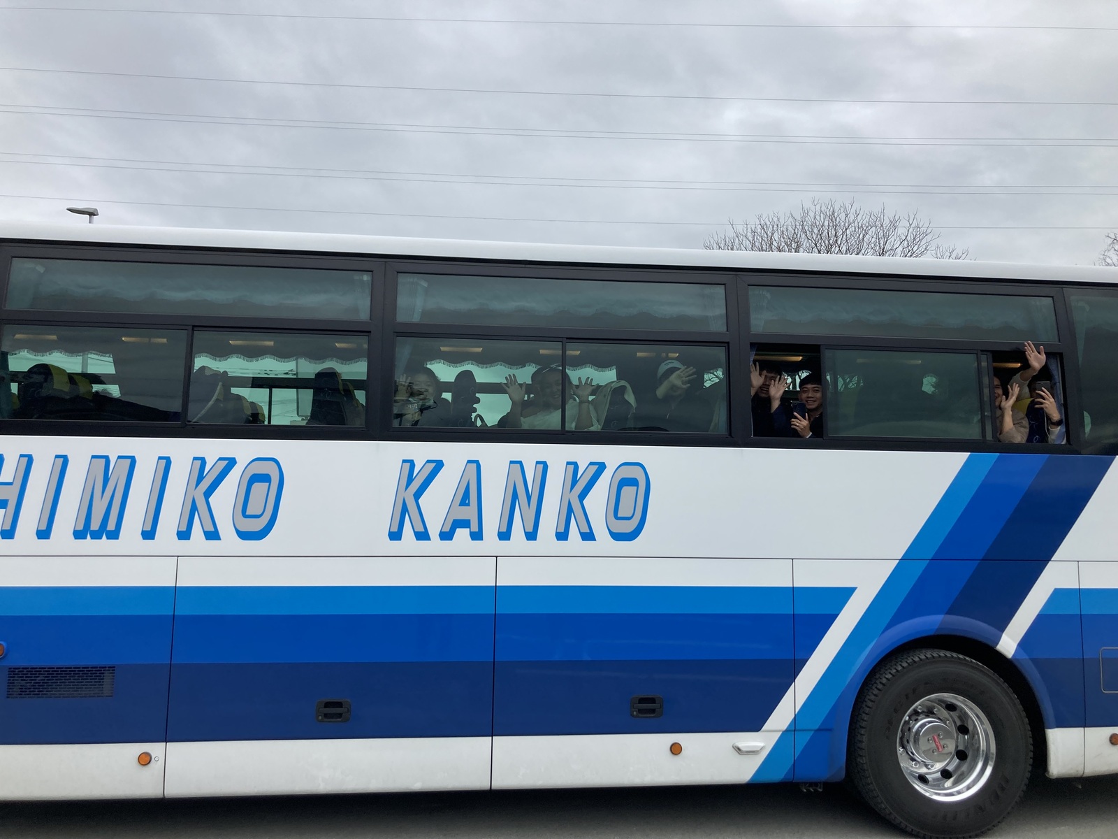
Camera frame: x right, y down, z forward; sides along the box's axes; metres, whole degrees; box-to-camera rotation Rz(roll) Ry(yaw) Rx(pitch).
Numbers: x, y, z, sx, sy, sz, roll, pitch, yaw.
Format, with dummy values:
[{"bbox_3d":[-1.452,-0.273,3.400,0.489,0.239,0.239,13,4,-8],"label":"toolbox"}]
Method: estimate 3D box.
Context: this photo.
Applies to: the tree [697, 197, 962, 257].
[{"bbox_3d":[4.489,-0.052,14.452,5.600,7.206,5.600,-1,-8,17],"label":"tree"}]

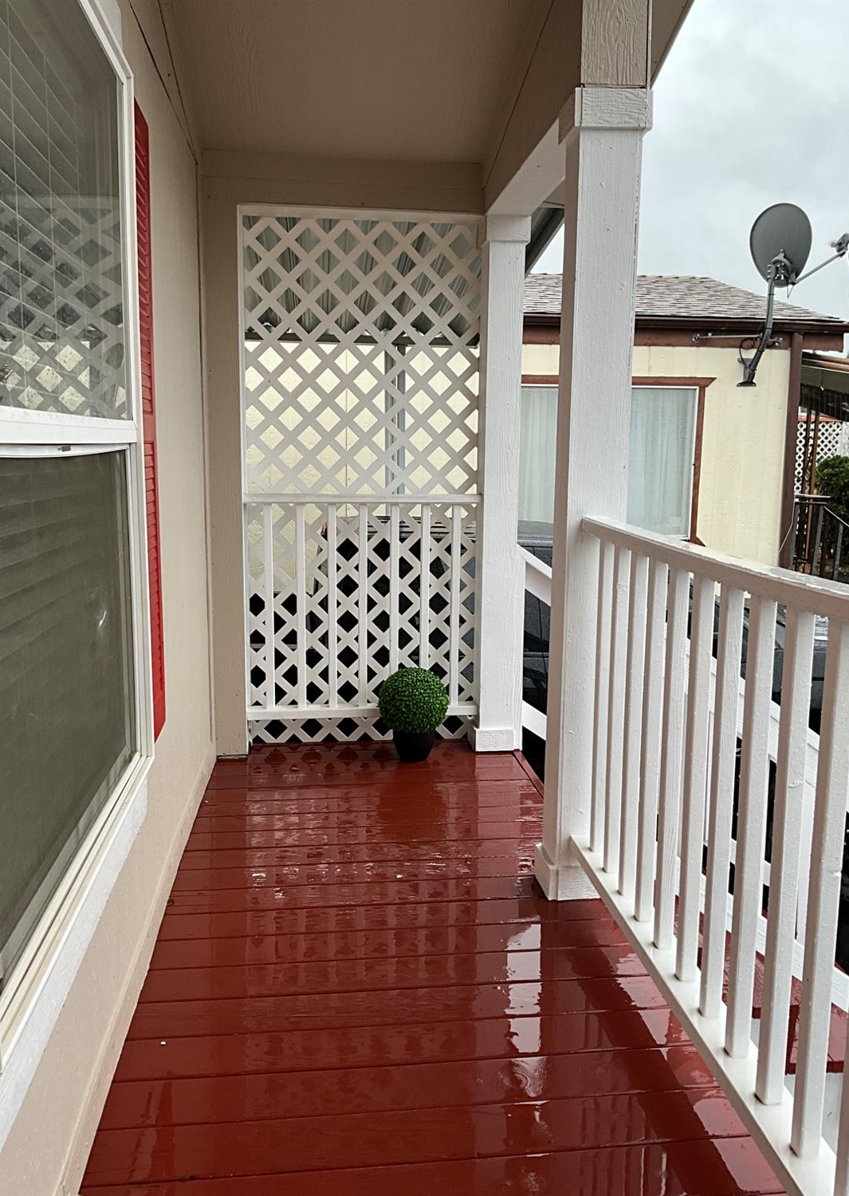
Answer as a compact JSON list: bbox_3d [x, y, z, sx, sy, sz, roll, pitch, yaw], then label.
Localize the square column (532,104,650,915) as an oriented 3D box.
[{"bbox_3d":[0.450,-0.220,2.734,0.206,2.131,0.175,-1,9,-6],"label":"square column"}]

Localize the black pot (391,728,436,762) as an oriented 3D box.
[{"bbox_3d":[-0.040,0.580,4.046,0.175,0.143,0.175,0,9,0],"label":"black pot"}]

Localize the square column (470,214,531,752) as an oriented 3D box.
[{"bbox_3d":[0.302,-0.429,4.085,0.192,2.128,0.172,-1,9,-6],"label":"square column"}]

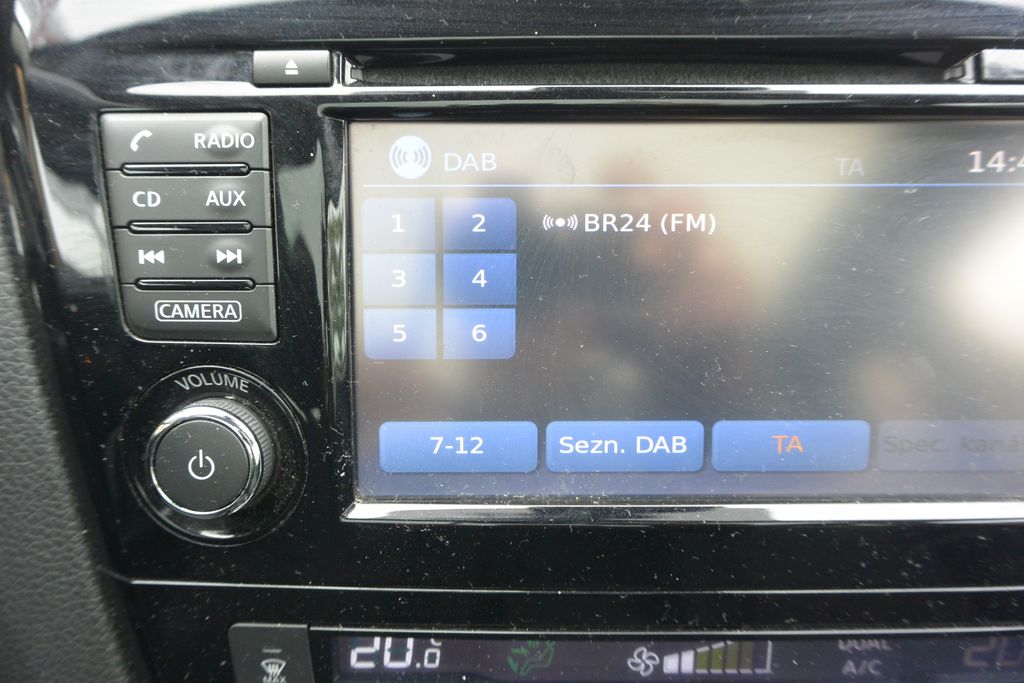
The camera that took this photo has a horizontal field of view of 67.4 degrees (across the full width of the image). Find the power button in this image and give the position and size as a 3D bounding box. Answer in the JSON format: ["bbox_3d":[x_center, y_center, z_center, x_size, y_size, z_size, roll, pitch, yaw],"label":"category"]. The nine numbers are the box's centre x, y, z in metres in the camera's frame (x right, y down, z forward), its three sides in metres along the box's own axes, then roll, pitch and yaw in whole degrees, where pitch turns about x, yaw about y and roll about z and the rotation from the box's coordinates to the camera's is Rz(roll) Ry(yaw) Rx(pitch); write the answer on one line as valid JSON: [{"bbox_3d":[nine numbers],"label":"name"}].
[{"bbox_3d":[-0.062,0.024,0.160,0.023,0.023,0.009,0,5,0],"label":"power button"}]

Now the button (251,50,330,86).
[{"bbox_3d":[-0.045,-0.056,0.158,0.016,0.007,0.004,0,5,0],"label":"button"}]

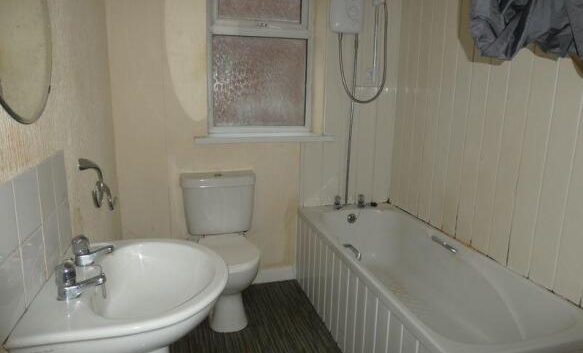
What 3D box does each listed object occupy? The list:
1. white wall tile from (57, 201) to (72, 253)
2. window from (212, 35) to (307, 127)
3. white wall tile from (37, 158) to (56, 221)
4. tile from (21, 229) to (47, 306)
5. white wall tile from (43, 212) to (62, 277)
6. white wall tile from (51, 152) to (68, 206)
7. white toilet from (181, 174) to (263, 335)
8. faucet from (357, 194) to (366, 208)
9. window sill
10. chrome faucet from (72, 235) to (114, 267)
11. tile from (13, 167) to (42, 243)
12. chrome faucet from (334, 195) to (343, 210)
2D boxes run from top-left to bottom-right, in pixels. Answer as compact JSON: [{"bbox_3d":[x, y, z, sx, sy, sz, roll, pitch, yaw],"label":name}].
[{"bbox_3d":[-0.723,0.159,1.290,0.010,0.153,0.135,-2,12,-15],"label":"white wall tile"},{"bbox_3d":[-0.203,-0.640,2.765,0.645,0.595,0.045,-2,12,-15],"label":"window"},{"bbox_3d":[-0.684,0.033,1.128,0.010,0.153,0.150,-2,12,-15],"label":"white wall tile"},{"bbox_3d":[-0.646,0.219,1.015,0.010,0.153,0.157,-2,12,-15],"label":"tile"},{"bbox_3d":[-0.687,0.187,1.161,0.010,0.153,0.150,-2,12,-15],"label":"white wall tile"},{"bbox_3d":[-0.720,0.005,1.257,0.010,0.153,0.135,-2,12,-15],"label":"white wall tile"},{"bbox_3d":[-0.407,0.446,2.414,0.450,0.830,0.650,-2,12,-15],"label":"white toilet"},{"bbox_3d":[0.505,0.183,2.874,0.052,0.090,0.110,-2,12,-15],"label":"faucet"},{"bbox_3d":[-0.178,-0.262,2.749,0.945,0.037,0.190,-2,12,-15],"label":"window sill"},{"bbox_3d":[-0.596,0.219,1.215,0.110,0.088,0.048,-2,12,-15],"label":"chrome faucet"},{"bbox_3d":[-0.643,0.065,0.982,0.010,0.153,0.157,-2,12,-15],"label":"tile"},{"bbox_3d":[0.332,0.189,2.826,0.052,0.090,0.110,-2,12,-15],"label":"chrome faucet"}]

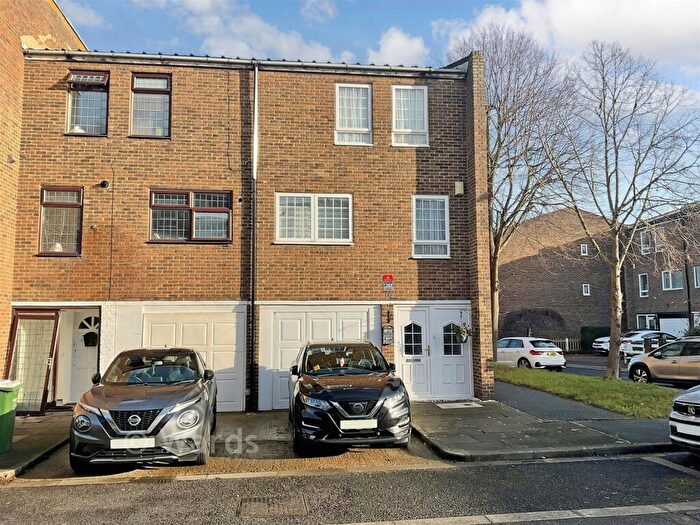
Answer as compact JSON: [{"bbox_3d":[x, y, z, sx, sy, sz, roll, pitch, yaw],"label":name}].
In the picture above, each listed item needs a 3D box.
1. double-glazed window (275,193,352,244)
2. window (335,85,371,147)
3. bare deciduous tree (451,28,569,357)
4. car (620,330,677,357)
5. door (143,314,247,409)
[{"bbox_3d":[-0.810,-0.988,13.345,1.783,1.183,0.100,0,-5,-7],"label":"double-glazed window"},{"bbox_3d":[0.098,-3.426,13.597,0.871,1.452,0.110,0,-6,-6],"label":"window"},{"bbox_3d":[6.537,-3.028,25.177,6.000,14.910,6.000,0,-6,-6],"label":"bare deciduous tree"},{"bbox_3d":[16.720,4.288,31.335,4.350,1.440,1.820,0,-6,-6],"label":"car"},{"bbox_3d":[-3.380,2.143,12.759,2.224,2.210,0.100,0,-5,-7],"label":"door"}]

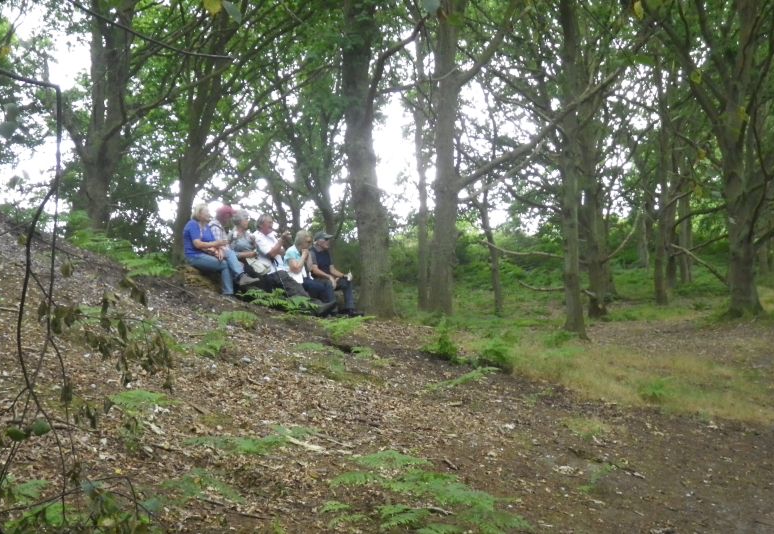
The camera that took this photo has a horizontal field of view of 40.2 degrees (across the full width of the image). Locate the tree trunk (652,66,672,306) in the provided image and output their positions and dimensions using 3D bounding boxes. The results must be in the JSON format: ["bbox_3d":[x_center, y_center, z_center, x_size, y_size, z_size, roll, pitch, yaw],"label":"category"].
[{"bbox_3d":[6.511,-1.903,25.000,0.425,5.672,0.420,0,1,0],"label":"tree trunk"}]

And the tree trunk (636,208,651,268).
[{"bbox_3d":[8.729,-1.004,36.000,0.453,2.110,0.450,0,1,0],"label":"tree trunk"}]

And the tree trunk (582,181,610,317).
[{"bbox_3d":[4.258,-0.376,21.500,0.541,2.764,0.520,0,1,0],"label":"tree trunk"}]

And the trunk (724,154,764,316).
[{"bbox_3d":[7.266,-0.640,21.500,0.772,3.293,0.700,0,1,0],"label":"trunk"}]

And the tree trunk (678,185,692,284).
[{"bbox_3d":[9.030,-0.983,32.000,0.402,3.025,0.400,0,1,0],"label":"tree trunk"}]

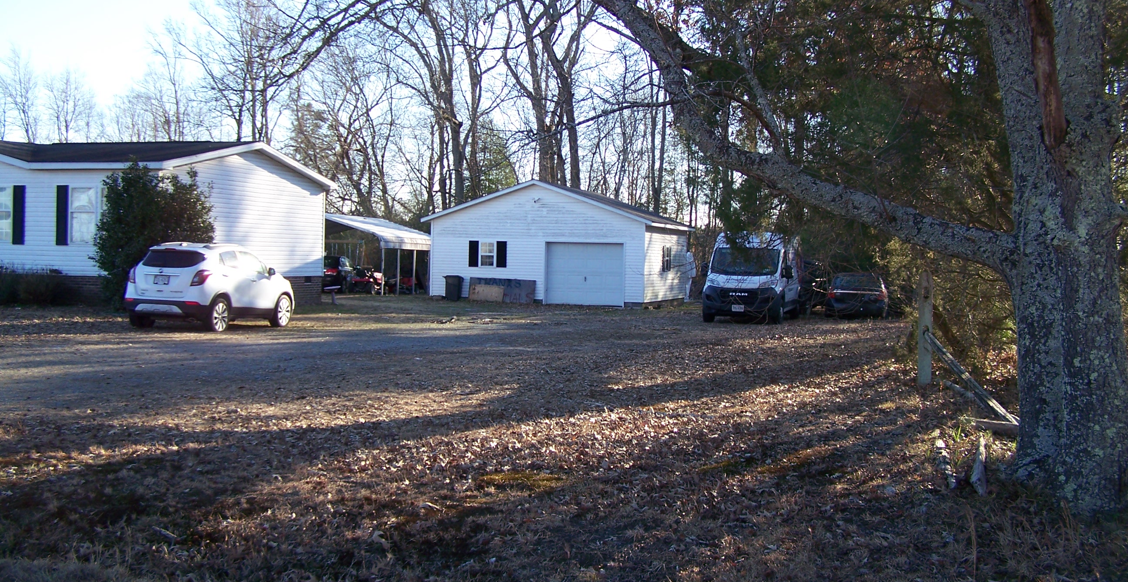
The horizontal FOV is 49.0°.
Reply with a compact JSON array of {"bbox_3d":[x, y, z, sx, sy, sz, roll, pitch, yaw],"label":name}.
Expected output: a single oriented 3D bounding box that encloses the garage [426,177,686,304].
[{"bbox_3d":[0.015,-1.649,44.421,8.080,4.150,7.000,2,2,17],"label":"garage"}]

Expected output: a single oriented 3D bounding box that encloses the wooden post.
[{"bbox_3d":[4.406,0.457,15.100,0.165,1.400,0.140,1,2,0],"label":"wooden post"}]

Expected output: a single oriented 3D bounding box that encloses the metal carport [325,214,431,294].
[{"bbox_3d":[-8.004,-1.377,45.878,5.460,2.830,6.000,2,2,16],"label":"metal carport"}]

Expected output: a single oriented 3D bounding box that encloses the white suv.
[{"bbox_3d":[-6.995,-0.082,24.911,1.800,1.660,4.280,2,2,14],"label":"white suv"}]

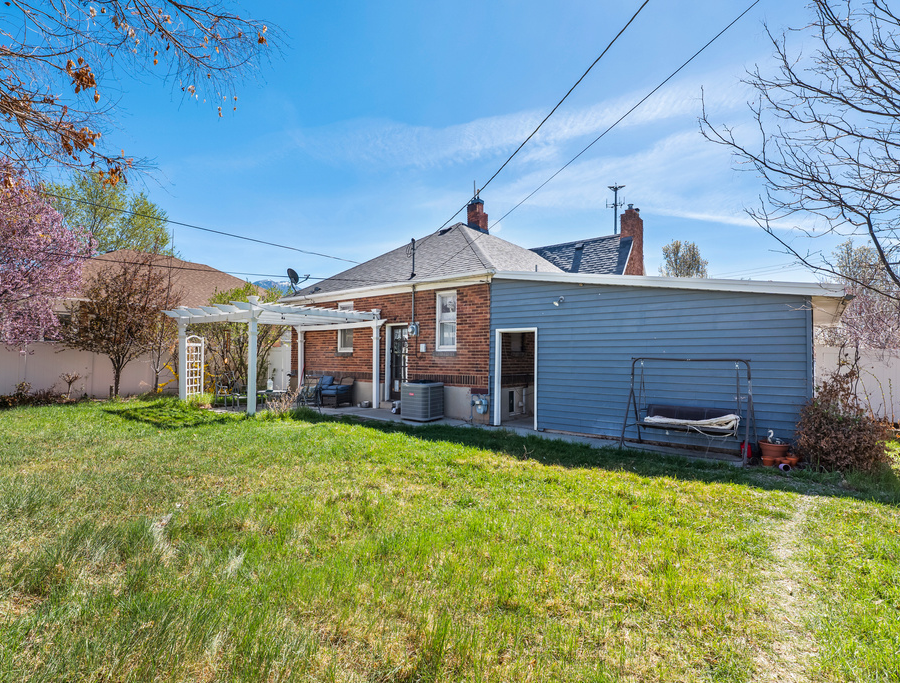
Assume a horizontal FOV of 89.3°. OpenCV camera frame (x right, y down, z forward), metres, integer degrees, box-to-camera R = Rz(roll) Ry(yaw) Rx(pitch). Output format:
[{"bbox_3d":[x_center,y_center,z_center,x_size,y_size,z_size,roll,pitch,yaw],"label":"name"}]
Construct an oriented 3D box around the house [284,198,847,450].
[{"bbox_3d":[3.718,-1.615,15.560,13.800,7.300,12.600,-1,-2,36],"label":"house"}]

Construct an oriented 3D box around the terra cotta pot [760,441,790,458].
[{"bbox_3d":[4.878,1.643,6.830,0.390,0.275,0.390,0,-2,0],"label":"terra cotta pot"}]

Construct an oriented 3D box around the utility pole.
[{"bbox_3d":[16.414,-6.352,45.208,1.650,18.338,0.800,0,-2,0],"label":"utility pole"}]

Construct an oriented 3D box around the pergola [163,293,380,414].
[{"bbox_3d":[-4.342,0.412,11.432,3.850,2.530,3.850,-1,-2,36],"label":"pergola"}]

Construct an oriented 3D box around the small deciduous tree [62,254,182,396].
[{"bbox_3d":[-11.266,-0.511,15.826,3.450,4.950,3.400,1,-2,-35],"label":"small deciduous tree"}]

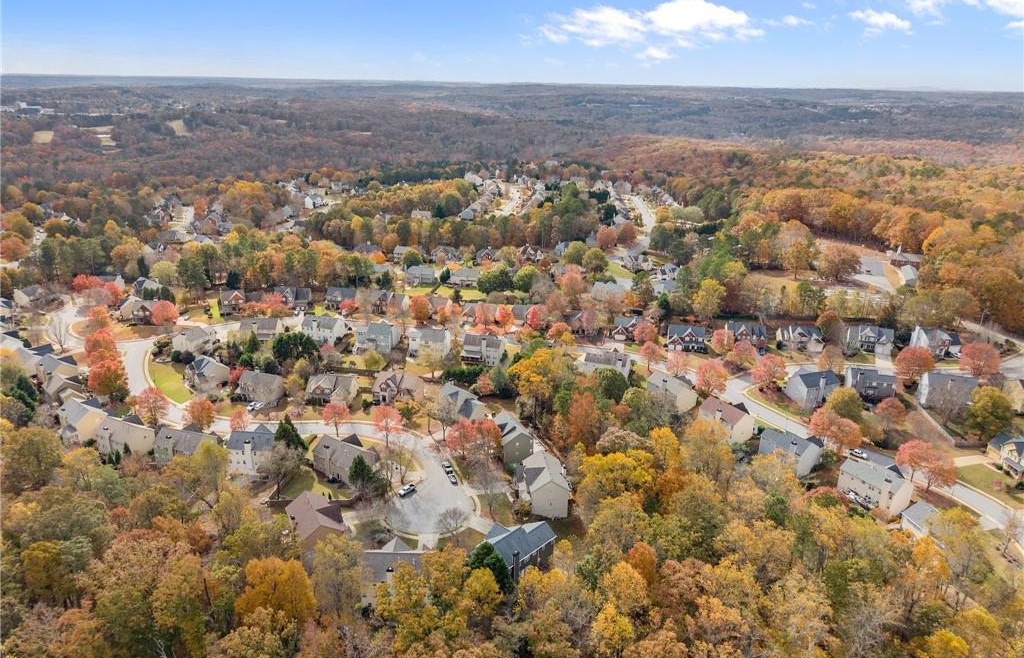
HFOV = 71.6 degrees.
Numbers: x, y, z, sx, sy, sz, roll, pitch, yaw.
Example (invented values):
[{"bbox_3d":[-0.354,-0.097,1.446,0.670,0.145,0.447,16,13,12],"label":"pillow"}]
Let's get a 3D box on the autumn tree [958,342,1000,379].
[{"bbox_3d":[180.300,12.000,274.200,12.900,13.600,12.900,14,23,33],"label":"autumn tree"}]

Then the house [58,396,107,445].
[{"bbox_3d":[-133.820,27.860,221.920,13.450,9.430,11.730,16,25,37],"label":"house"}]

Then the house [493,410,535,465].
[{"bbox_3d":[-0.320,32.230,215.110,10.890,9.140,15.260,-5,20,-16],"label":"house"}]

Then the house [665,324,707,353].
[{"bbox_3d":[75.808,3.399,308.948,15.300,9.600,11.500,4,19,8],"label":"house"}]

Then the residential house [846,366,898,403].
[{"bbox_3d":[137.710,20.250,273.090,15.400,10.000,11.190,5,20,12],"label":"residential house"}]

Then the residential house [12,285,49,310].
[{"bbox_3d":[-231.050,-16.740,341.120,10.500,9.000,12.500,5,20,11],"label":"residential house"}]

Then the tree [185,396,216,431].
[{"bbox_3d":[-97.300,26.700,222.500,8.900,11.400,8.900,-8,21,-24],"label":"tree"}]

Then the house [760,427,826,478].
[{"bbox_3d":[80.460,34.570,206.120,11.000,9.100,14.200,-12,23,-32],"label":"house"}]

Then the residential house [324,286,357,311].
[{"bbox_3d":[-82.570,-15.250,345.660,13.440,9.660,11.040,1,19,0],"label":"residential house"}]

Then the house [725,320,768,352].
[{"bbox_3d":[104.940,2.030,317.000,16.500,9.500,10.500,5,20,12],"label":"house"}]

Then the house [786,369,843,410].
[{"bbox_3d":[106.180,20.170,251.570,14.030,10.270,13.180,-6,20,-18],"label":"house"}]

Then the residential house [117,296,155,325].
[{"bbox_3d":[-174.063,-8.717,333.587,15.500,10.000,11.500,-1,19,-6],"label":"residential house"}]

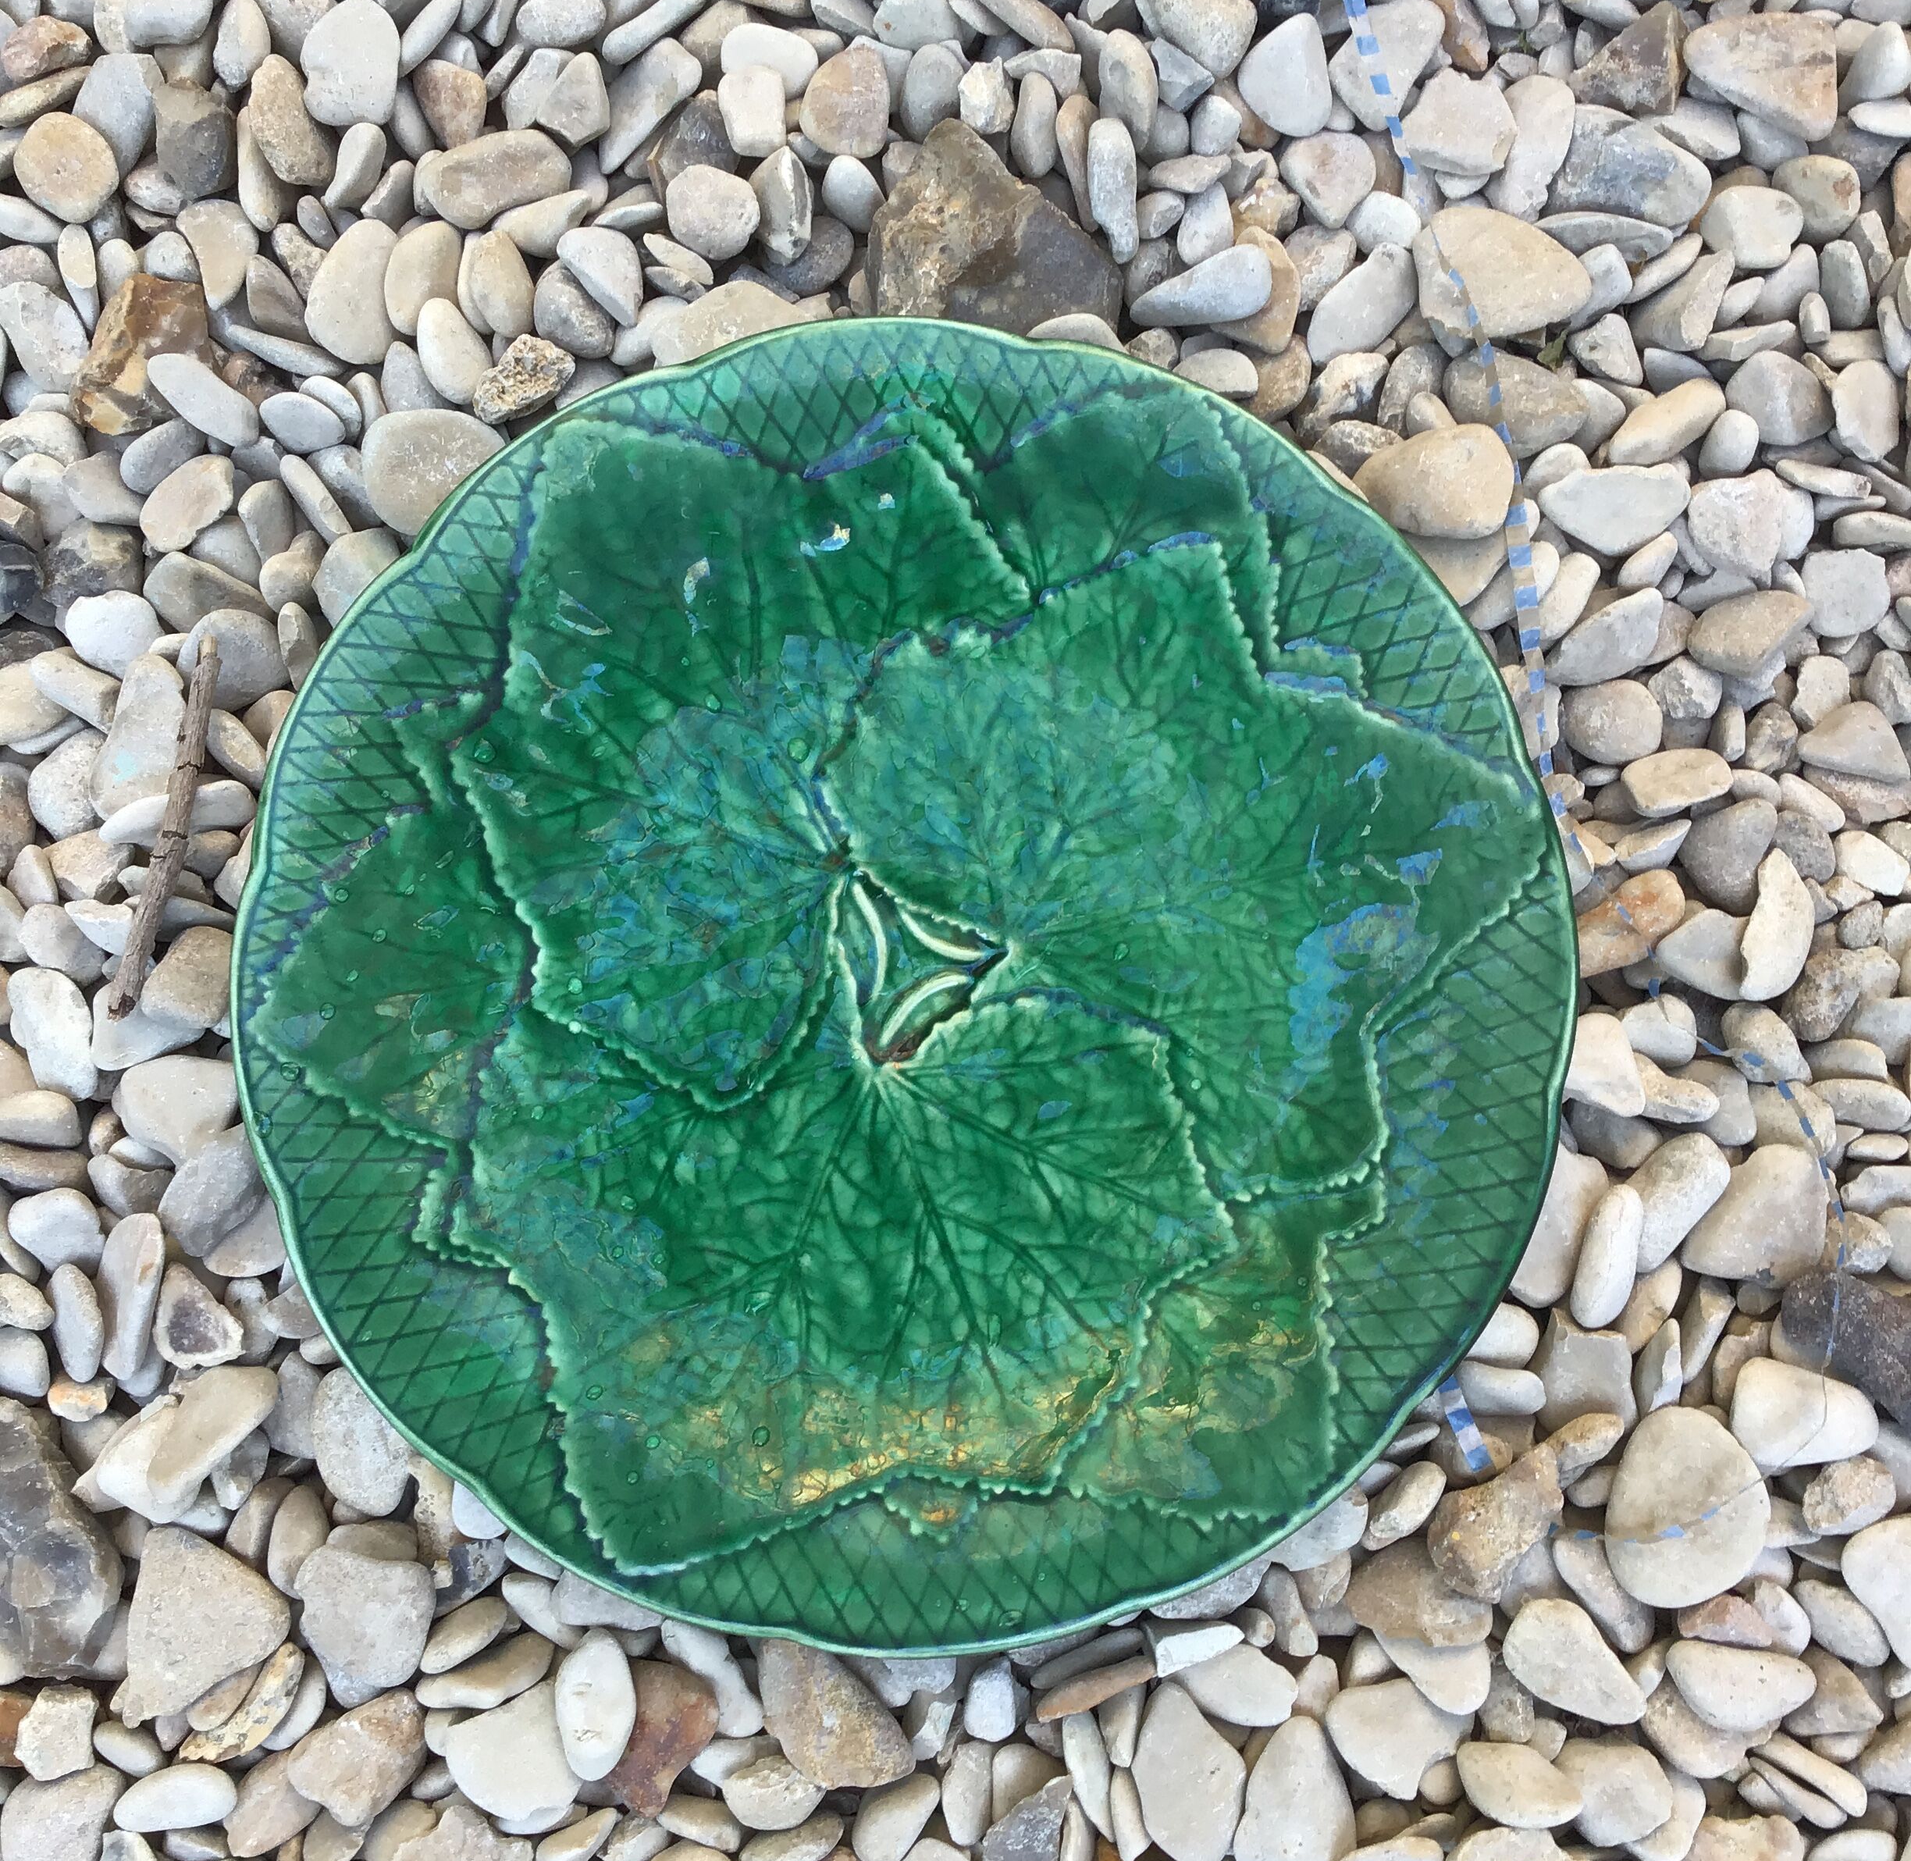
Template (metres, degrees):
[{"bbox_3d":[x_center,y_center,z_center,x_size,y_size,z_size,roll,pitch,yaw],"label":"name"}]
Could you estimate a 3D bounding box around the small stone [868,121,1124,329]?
[{"bbox_3d":[0.008,-0.131,0.434,0.048,0.026,0.041,30,85,3],"label":"small stone"}]

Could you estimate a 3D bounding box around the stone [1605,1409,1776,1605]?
[{"bbox_3d":[0.131,0.103,0.410,0.029,0.014,0.035,7,85,1],"label":"stone"}]

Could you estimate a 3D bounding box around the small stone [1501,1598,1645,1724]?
[{"bbox_3d":[0.102,0.122,0.378,0.014,0.011,0.025,-39,85,-6],"label":"small stone"}]

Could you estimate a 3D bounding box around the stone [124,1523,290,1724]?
[{"bbox_3d":[-0.123,0.115,0.374,0.025,0.014,0.031,7,82,0],"label":"stone"}]

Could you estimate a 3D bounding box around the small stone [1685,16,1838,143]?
[{"bbox_3d":[0.147,-0.156,0.416,0.027,0.015,0.023,5,82,0],"label":"small stone"}]

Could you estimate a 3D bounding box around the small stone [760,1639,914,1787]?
[{"bbox_3d":[-0.022,0.137,0.410,0.022,0.017,0.037,-38,86,-3],"label":"small stone"}]

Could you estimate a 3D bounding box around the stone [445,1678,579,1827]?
[{"bbox_3d":[-0.070,0.136,0.375,0.023,0.011,0.020,-23,84,-4],"label":"stone"}]

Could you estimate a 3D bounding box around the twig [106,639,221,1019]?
[{"bbox_3d":[-0.132,-0.017,0.386,0.006,0.006,0.067,11,82,0],"label":"twig"}]

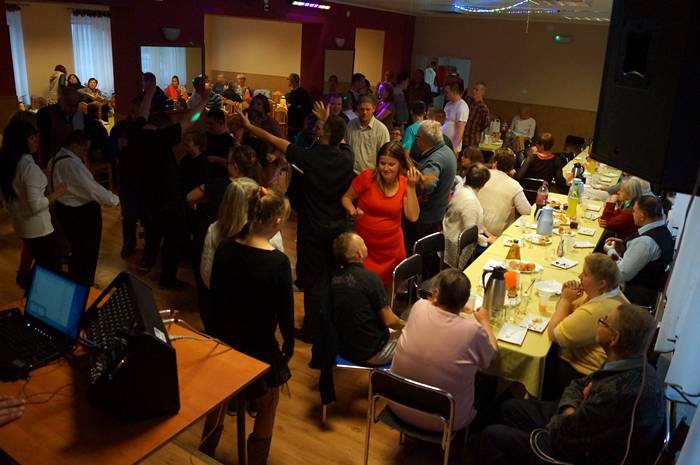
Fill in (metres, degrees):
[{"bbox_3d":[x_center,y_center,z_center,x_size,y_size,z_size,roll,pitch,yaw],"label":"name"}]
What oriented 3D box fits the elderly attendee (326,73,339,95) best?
[{"bbox_3d":[-0.437,-2.940,12.249,0.480,1.380,0.500,13,23,23],"label":"elderly attendee"}]

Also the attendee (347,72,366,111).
[{"bbox_3d":[0.093,-1.514,8.020,0.500,1.792,0.350,17,25,32],"label":"attendee"}]

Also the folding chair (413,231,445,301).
[{"bbox_3d":[0.918,0.481,4.636,0.520,0.820,0.460,15,24,29],"label":"folding chair"}]

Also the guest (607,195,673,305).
[{"bbox_3d":[2.498,0.287,4.686,0.740,1.300,0.520,15,24,29],"label":"guest"}]

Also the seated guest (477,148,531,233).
[{"bbox_3d":[1.485,-0.164,5.453,0.750,1.250,0.520,-11,25,-32],"label":"seated guest"}]

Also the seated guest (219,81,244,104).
[{"bbox_3d":[-2.700,-2.783,12.042,0.480,1.280,0.750,3,21,0],"label":"seated guest"}]

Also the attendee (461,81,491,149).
[{"bbox_3d":[2.154,-1.723,9.220,0.360,1.800,0.500,-10,24,-30],"label":"attendee"}]

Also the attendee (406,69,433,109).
[{"bbox_3d":[1.413,-2.571,11.323,0.500,1.817,0.360,12,23,22],"label":"attendee"}]

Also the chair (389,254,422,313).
[{"bbox_3d":[0.625,0.675,4.086,0.520,0.820,0.460,15,24,29],"label":"chair"}]

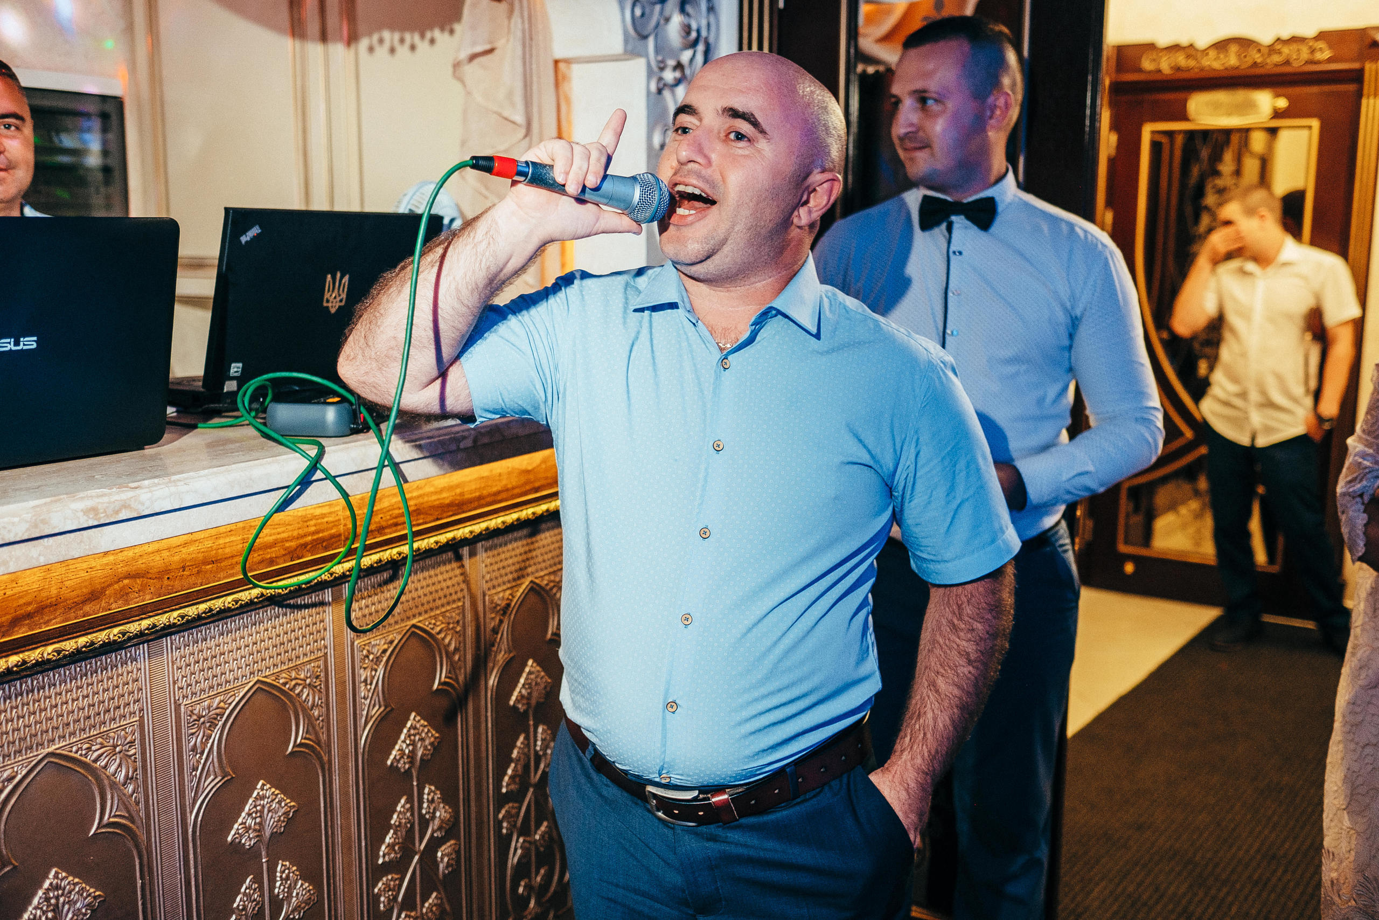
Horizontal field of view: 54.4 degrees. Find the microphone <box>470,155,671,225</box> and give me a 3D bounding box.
[{"bbox_3d":[-0.114,-0.272,1.315,0.212,0.051,0.051,7,12,-30],"label":"microphone"}]

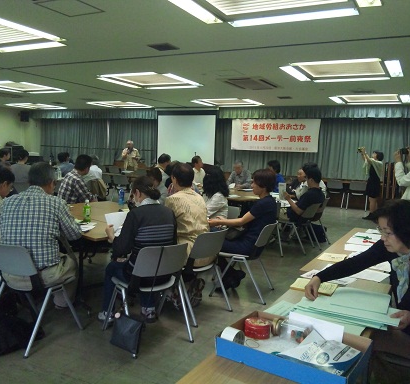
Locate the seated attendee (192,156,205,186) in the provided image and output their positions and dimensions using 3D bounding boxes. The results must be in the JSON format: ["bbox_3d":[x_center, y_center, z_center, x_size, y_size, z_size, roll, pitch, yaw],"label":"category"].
[{"bbox_3d":[0.000,0.004,8.189,0.700,1.310,0.500,7,7,38],"label":"seated attendee"}]

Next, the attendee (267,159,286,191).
[{"bbox_3d":[1.342,0.009,8.804,0.700,1.290,0.460,3,6,4],"label":"attendee"}]

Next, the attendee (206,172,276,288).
[{"bbox_3d":[0.367,0.409,4.468,0.740,1.300,0.460,5,6,23],"label":"attendee"}]

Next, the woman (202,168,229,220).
[{"bbox_3d":[0.045,0.324,5.327,0.700,1.270,0.460,5,7,26],"label":"woman"}]

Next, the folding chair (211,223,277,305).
[{"bbox_3d":[0.430,0.673,4.464,0.560,0.780,0.500,5,6,23],"label":"folding chair"}]

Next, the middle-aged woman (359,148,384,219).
[{"bbox_3d":[3.873,-0.210,9.994,0.570,1.660,0.440,3,6,7],"label":"middle-aged woman"}]

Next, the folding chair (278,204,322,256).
[{"bbox_3d":[1.388,0.491,6.342,0.540,0.730,0.500,7,7,38],"label":"folding chair"}]

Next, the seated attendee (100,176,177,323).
[{"bbox_3d":[-0.515,0.511,3.454,0.540,1.240,0.760,-2,7,-36],"label":"seated attendee"}]

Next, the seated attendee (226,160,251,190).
[{"bbox_3d":[0.669,0.027,8.590,0.540,1.240,0.750,3,6,7],"label":"seated attendee"}]

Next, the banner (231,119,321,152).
[{"bbox_3d":[1.995,-1.648,12.541,2.700,0.920,0.050,5,6,28],"label":"banner"}]

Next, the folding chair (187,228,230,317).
[{"bbox_3d":[-0.106,0.708,3.938,0.560,0.780,0.500,7,8,41],"label":"folding chair"}]

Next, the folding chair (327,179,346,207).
[{"bbox_3d":[3.711,0.046,12.097,0.500,0.770,0.560,5,6,28],"label":"folding chair"}]

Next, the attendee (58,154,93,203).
[{"bbox_3d":[-1.589,0.179,5.730,0.720,1.310,0.520,-2,7,-35],"label":"attendee"}]

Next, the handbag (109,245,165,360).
[{"bbox_3d":[-0.453,0.726,2.880,0.370,0.700,0.150,0,6,-27],"label":"handbag"}]

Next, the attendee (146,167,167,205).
[{"bbox_3d":[-0.723,0.294,5.417,0.720,1.210,0.480,0,6,-23],"label":"attendee"}]

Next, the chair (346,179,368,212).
[{"bbox_3d":[4.137,0.109,11.659,0.500,0.750,0.530,5,6,30],"label":"chair"}]

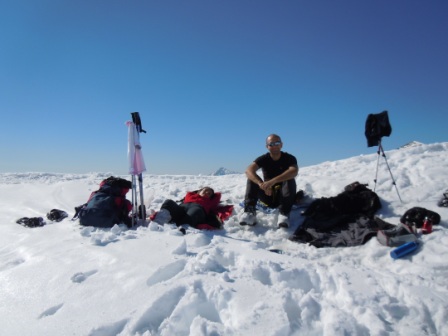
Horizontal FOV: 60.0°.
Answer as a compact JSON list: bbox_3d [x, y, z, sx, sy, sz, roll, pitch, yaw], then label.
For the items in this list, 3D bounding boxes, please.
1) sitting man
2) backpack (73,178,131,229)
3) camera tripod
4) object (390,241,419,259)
[{"bbox_3d":[0.520,0.115,4.400,0.620,1.020,0.760,0,0,12],"label":"sitting man"},{"bbox_3d":[-1.330,0.370,4.250,0.500,0.550,0.380,0,0,12],"label":"backpack"},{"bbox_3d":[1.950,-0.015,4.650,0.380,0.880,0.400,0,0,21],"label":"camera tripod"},{"bbox_3d":[1.400,0.635,3.000,0.225,0.069,0.069,-18,6,-21],"label":"object"}]

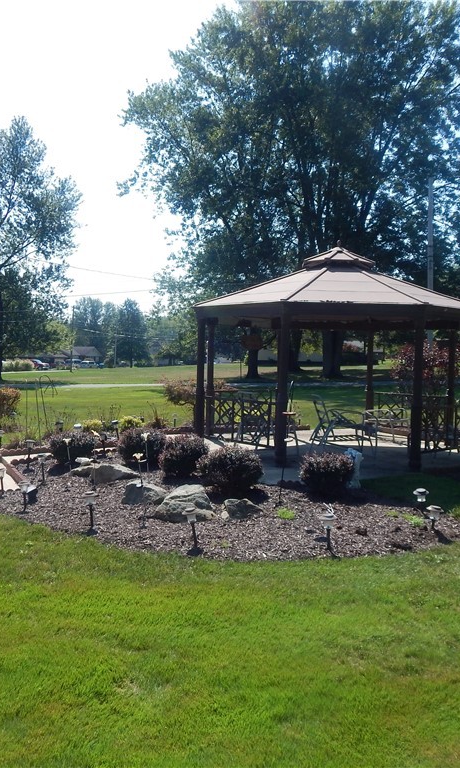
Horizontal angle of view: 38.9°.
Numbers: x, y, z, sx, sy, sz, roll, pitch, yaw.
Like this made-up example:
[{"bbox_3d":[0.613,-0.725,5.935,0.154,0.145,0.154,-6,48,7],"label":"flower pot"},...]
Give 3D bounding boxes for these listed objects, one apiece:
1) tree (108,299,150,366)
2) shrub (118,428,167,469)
[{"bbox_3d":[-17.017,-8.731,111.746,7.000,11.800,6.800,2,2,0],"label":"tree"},{"bbox_3d":[-1.378,1.016,10.250,0.750,0.630,0.730,1,2,-8],"label":"shrub"}]

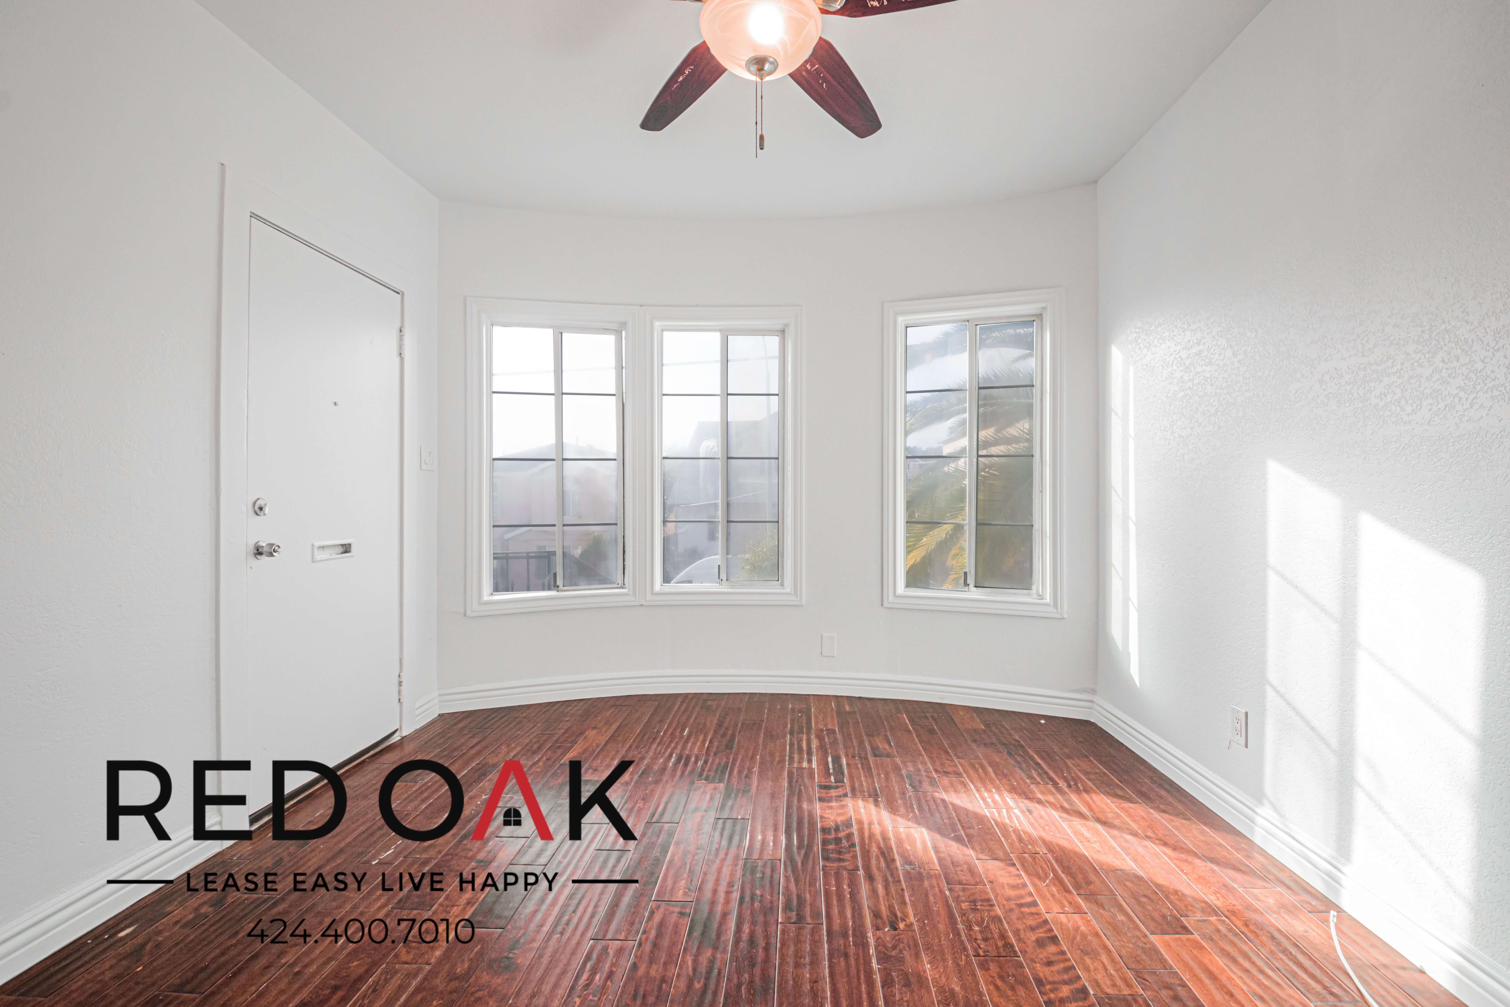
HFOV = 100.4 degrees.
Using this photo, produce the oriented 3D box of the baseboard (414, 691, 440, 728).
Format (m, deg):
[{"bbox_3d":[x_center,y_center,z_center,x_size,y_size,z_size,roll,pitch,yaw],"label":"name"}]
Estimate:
[{"bbox_3d":[-1.630,1.015,3.123,0.016,0.132,0.197,0,1,4],"label":"baseboard"}]

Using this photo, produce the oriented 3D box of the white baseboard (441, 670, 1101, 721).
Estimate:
[{"bbox_3d":[0.044,1.014,3.367,3.305,0.132,0.425,0,1,2],"label":"white baseboard"}]

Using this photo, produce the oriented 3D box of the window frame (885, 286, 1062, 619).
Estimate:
[{"bbox_3d":[1.149,-0.255,3.357,0.905,1.665,0.100,0,1,19],"label":"window frame"}]

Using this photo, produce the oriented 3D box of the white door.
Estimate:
[{"bbox_3d":[-1.706,0.041,2.530,0.045,2.035,0.800,0,0,4],"label":"white door"}]

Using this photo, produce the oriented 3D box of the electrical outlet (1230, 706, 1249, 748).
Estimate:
[{"bbox_3d":[1.626,0.748,2.110,0.010,0.118,0.072,0,1,4],"label":"electrical outlet"}]

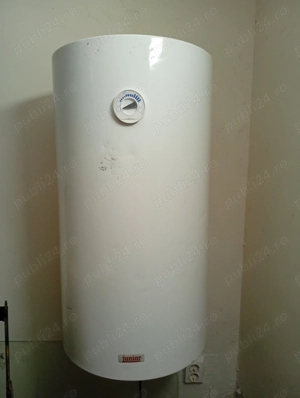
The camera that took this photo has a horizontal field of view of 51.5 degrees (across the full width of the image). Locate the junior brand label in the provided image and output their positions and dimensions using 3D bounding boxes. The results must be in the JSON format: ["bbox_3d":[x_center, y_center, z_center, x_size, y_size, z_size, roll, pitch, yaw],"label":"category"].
[{"bbox_3d":[-0.046,0.399,0.775,0.064,0.021,0.004,0,7,0],"label":"junior brand label"}]

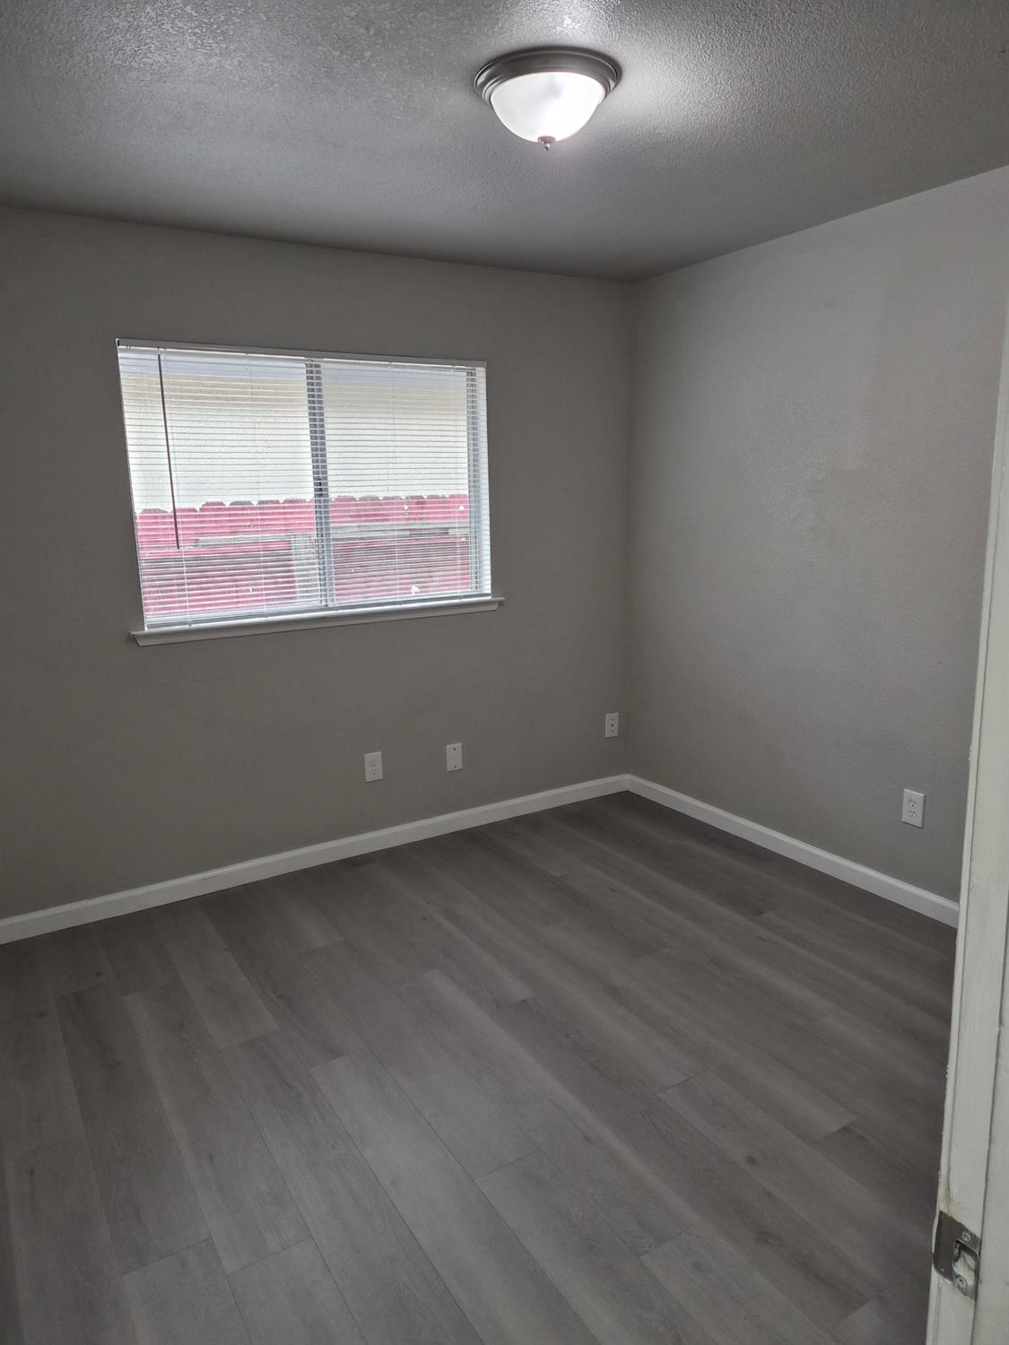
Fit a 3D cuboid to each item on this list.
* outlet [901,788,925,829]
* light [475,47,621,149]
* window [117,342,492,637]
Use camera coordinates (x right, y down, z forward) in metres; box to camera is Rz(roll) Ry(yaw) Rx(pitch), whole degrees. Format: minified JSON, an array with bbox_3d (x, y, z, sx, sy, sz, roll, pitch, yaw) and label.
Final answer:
[{"bbox_3d":[1.464,0.489,3.203,0.010,0.121,0.078,-8,14,-31],"label":"outlet"},{"bbox_3d":[0.100,-1.271,2.034,0.332,0.150,0.332,-1,12,0],"label":"light"},{"bbox_3d":[-0.699,-0.736,3.536,1.463,1.002,0.040,-8,14,-31],"label":"window"}]

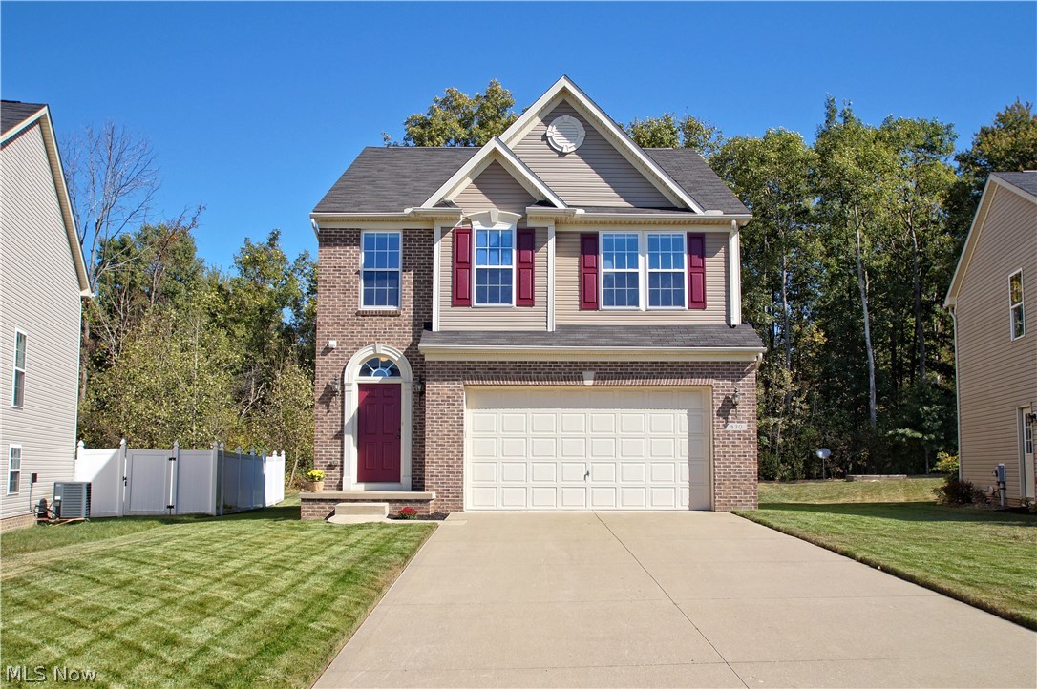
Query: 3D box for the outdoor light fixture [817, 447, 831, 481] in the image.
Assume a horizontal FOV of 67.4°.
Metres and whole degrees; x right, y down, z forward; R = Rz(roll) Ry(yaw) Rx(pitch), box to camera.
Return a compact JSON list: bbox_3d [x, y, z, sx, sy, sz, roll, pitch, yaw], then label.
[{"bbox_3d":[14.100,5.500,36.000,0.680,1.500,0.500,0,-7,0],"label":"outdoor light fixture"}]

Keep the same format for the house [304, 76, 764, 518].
[{"bbox_3d":[0.300,-0.620,20.700,9.050,9.700,11.500,0,-7,0],"label":"house"}]

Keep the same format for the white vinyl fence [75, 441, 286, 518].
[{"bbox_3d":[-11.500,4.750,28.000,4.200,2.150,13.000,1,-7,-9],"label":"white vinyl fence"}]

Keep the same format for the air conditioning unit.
[{"bbox_3d":[-10.340,3.610,18.040,0.620,0.820,0.600,2,-7,-17],"label":"air conditioning unit"}]

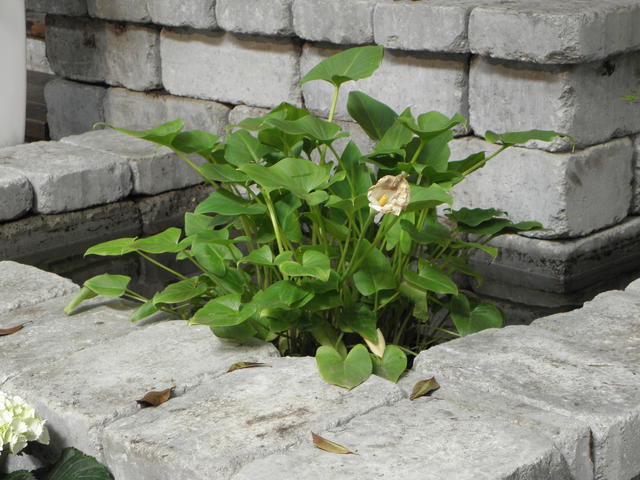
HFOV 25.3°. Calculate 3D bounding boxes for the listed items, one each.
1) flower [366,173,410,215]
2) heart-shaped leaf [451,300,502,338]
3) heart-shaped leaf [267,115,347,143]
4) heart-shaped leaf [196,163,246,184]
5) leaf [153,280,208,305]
[{"bbox_3d":[0.105,-0.068,2.180,0.066,0.062,0.055,0,15,6],"label":"flower"},{"bbox_3d":[0.261,0.130,2.370,0.080,0.018,0.070,5,50,8],"label":"heart-shaped leaf"},{"bbox_3d":[-0.022,-0.172,2.200,0.122,0.030,0.085,6,18,4],"label":"heart-shaped leaf"},{"bbox_3d":[-0.156,-0.107,2.260,0.072,0.028,0.060,-6,15,-18],"label":"heart-shaped leaf"},{"bbox_3d":[-0.206,0.076,2.100,0.080,0.020,0.052,-12,28,-13],"label":"leaf"}]

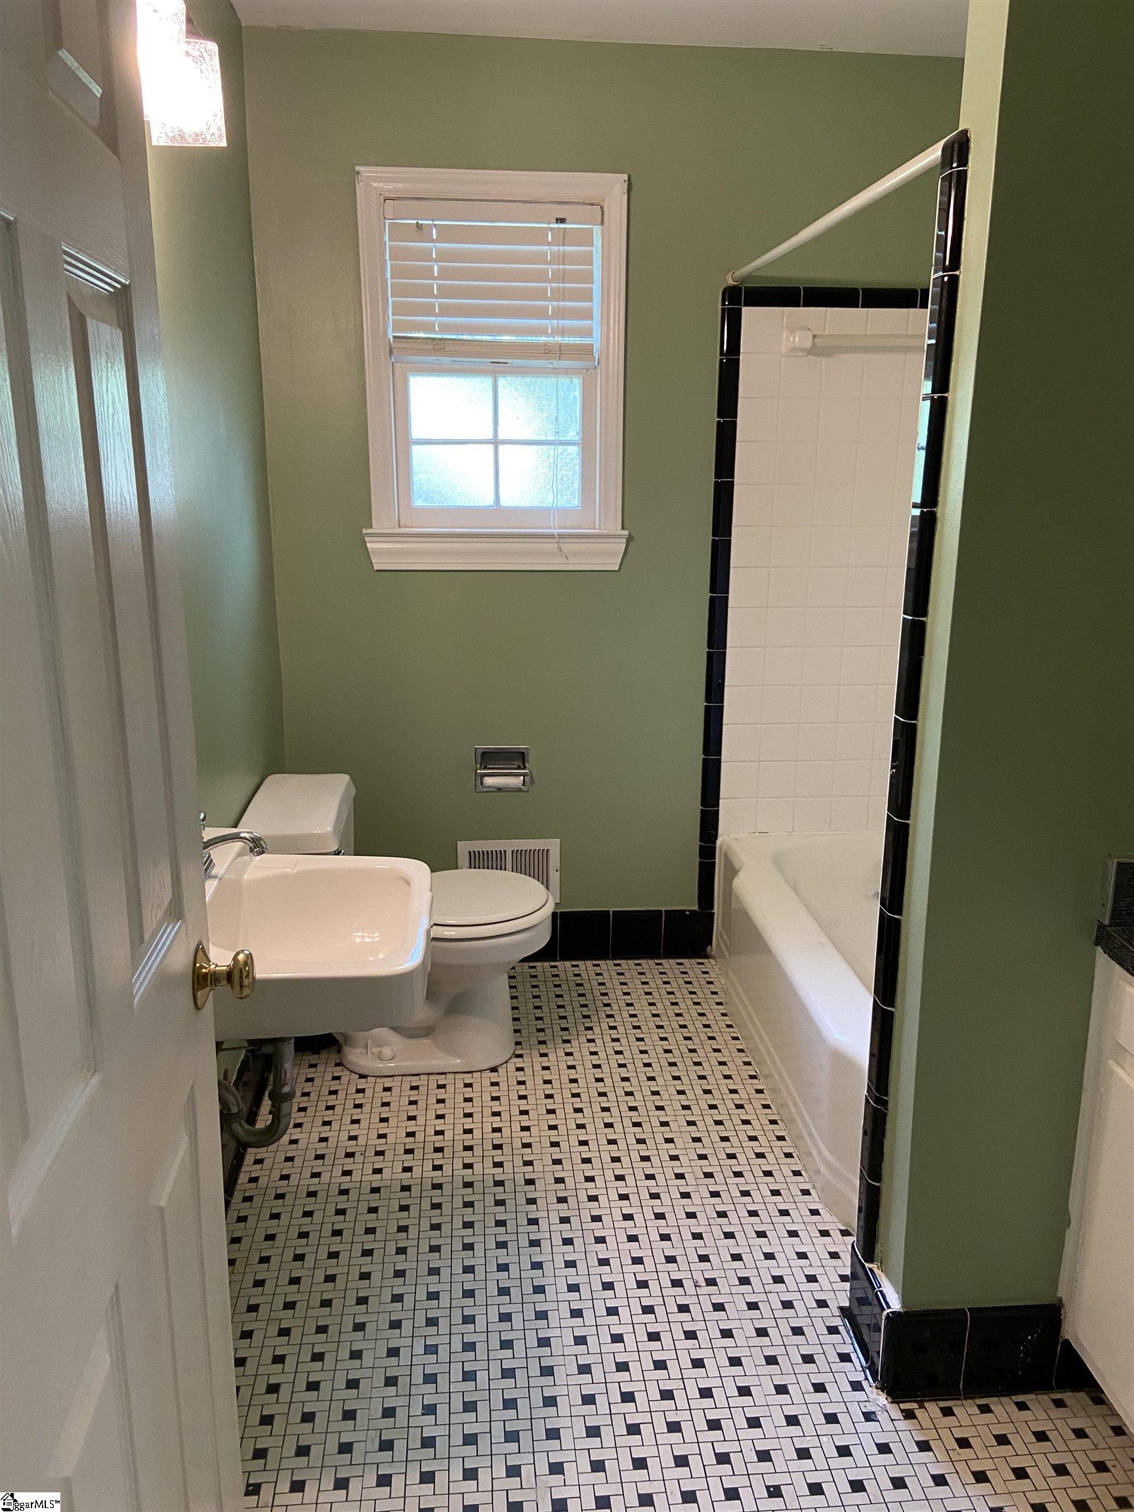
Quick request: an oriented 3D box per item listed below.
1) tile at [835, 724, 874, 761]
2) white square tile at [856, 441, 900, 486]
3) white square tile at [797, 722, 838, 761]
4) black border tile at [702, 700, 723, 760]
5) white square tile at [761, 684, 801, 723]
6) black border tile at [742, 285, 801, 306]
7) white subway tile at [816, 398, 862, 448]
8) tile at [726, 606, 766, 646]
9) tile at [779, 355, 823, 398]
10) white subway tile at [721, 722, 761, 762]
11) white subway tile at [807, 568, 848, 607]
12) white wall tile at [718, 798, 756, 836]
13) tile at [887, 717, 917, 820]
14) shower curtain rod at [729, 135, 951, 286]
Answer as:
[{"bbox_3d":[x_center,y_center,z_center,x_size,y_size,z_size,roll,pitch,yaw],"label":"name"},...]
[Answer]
[{"bbox_3d":[0.822,-0.042,3.249,0.108,0.108,0.009,-1,15,-4],"label":"tile"},{"bbox_3d":[0.828,-0.781,3.038,0.108,0.108,0.010,-1,15,-4],"label":"white square tile"},{"bbox_3d":[0.706,-0.039,3.201,0.107,0.107,0.009,-1,15,-5],"label":"white square tile"},{"bbox_3d":[0.415,-0.070,3.208,0.050,0.151,0.012,-1,15,-4],"label":"black border tile"},{"bbox_3d":[0.604,-0.144,3.191,0.108,0.108,0.010,-1,15,-4],"label":"white square tile"},{"bbox_3d":[0.535,-1.195,2.957,0.153,0.051,0.011,-1,15,-5],"label":"black border tile"},{"bbox_3d":[0.713,-0.876,2.971,0.107,0.107,0.009,-1,15,-5],"label":"white subway tile"},{"bbox_3d":[0.496,-0.357,3.139,0.108,0.108,0.009,-1,15,-4],"label":"tile"},{"bbox_3d":[0.612,-0.995,2.977,0.108,0.108,0.009,-1,15,-4],"label":"tile"},{"bbox_3d":[0.491,-0.038,3.212,0.108,0.108,0.010,0,15,-4],"label":"white subway tile"},{"bbox_3d":[0.716,-0.463,3.115,0.108,0.108,0.010,-1,15,-4],"label":"white subway tile"},{"bbox_3d":[0.489,0.173,3.270,0.108,0.108,0.010,0,15,-4],"label":"white wall tile"},{"bbox_3d":[0.504,0.021,1.698,0.020,0.151,0.052,0,15,-4],"label":"tile"},{"bbox_3d":[0.497,-1.037,2.229,0.032,0.032,1.469,-1,16,-5],"label":"shower curtain rod"}]

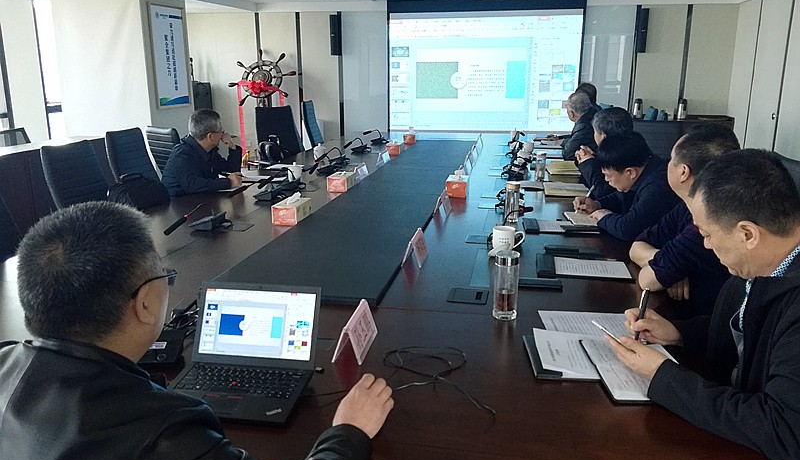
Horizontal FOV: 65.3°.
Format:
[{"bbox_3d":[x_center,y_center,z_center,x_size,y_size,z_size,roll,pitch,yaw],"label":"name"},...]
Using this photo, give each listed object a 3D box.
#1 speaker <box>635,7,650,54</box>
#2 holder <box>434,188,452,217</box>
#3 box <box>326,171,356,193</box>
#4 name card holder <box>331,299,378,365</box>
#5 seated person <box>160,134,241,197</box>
[{"bbox_3d":[3.297,-2.701,8.448,0.125,0.580,0.140,3,15,12],"label":"speaker"},{"bbox_3d":[0.218,-0.136,3.110,0.070,0.096,0.200,3,15,12],"label":"holder"},{"bbox_3d":[-0.342,-0.285,3.712,0.120,0.085,0.212,3,15,12],"label":"box"},{"bbox_3d":[-0.111,0.258,1.619,0.070,0.095,0.200,2,15,10],"label":"name card holder"},{"bbox_3d":[-1.204,-0.132,3.917,0.700,1.200,0.580,-1,15,-4],"label":"seated person"}]

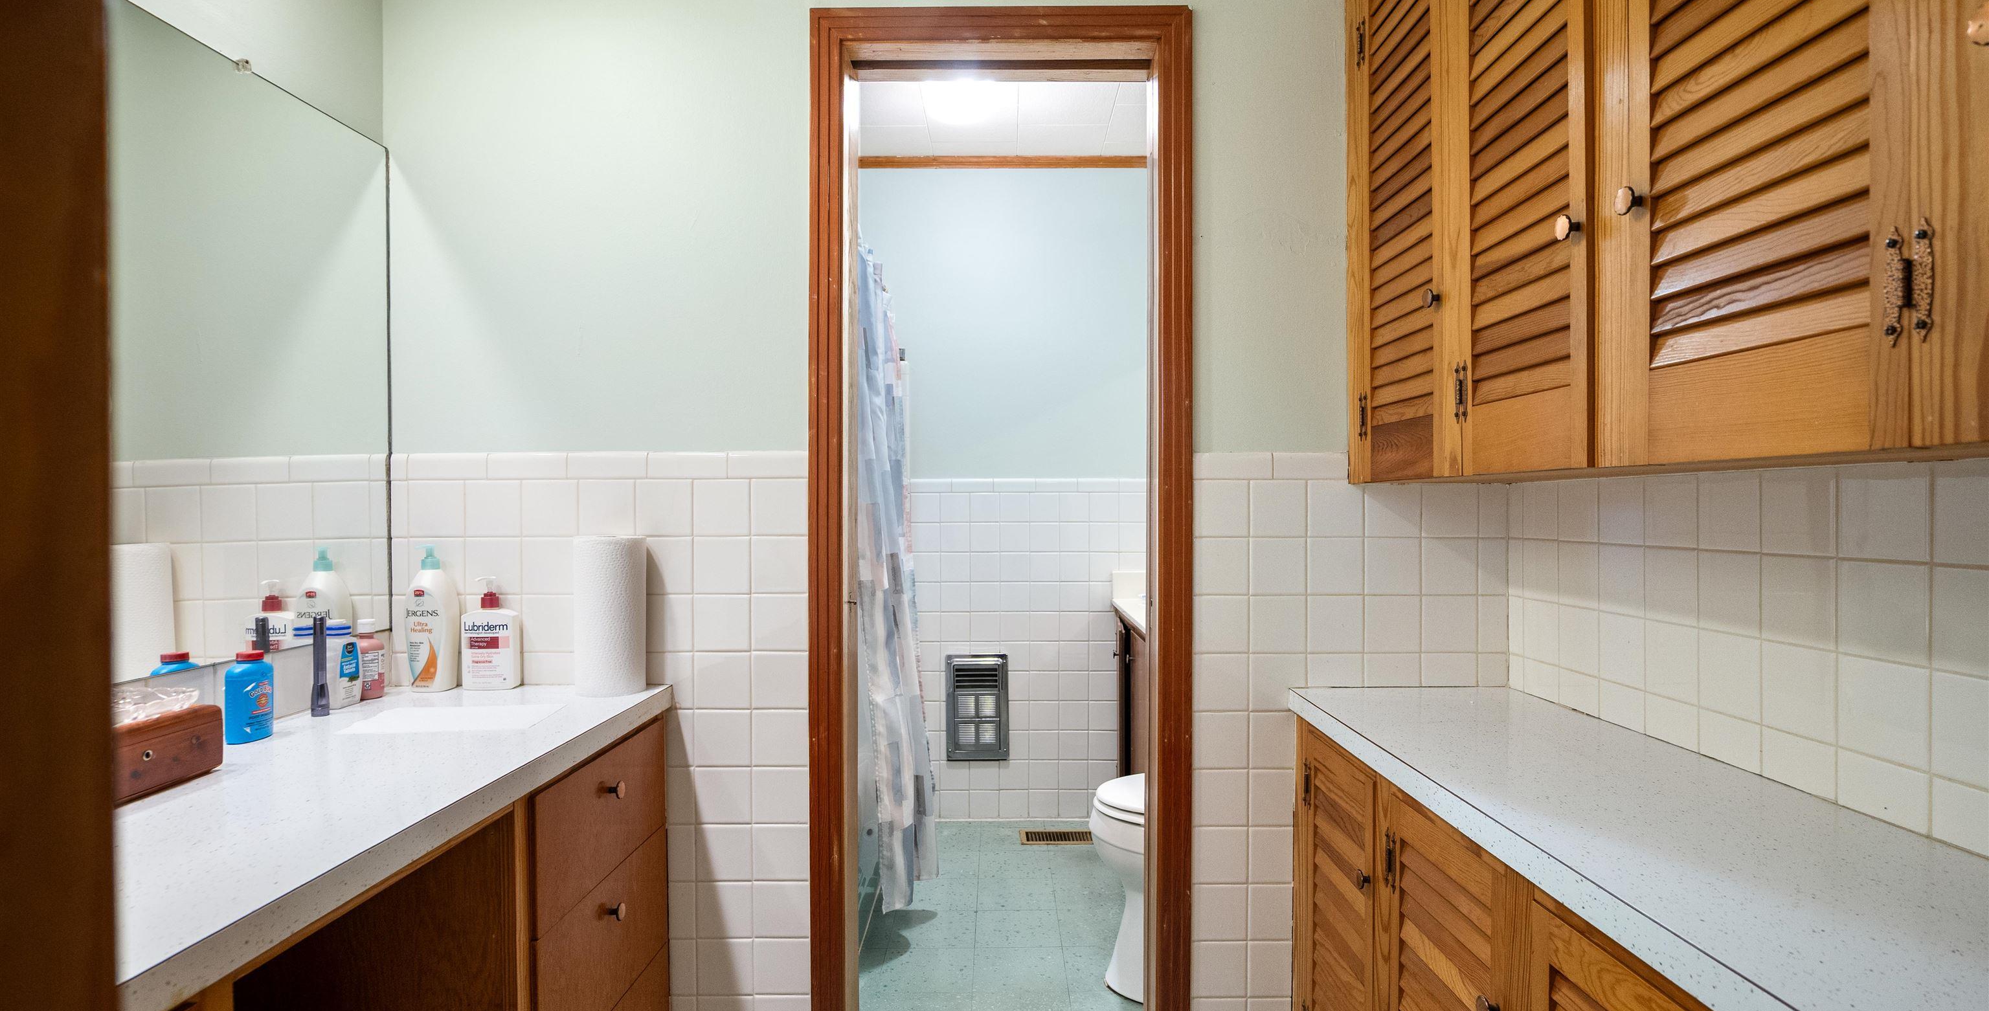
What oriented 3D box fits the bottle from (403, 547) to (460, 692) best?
[{"bbox_3d":[-1.048,0.209,1.652,0.095,0.270,0.063,0,0,0],"label":"bottle"}]

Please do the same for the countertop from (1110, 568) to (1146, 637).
[{"bbox_3d":[0.709,0.322,2.890,0.530,0.140,0.800,0,0,0],"label":"countertop"}]

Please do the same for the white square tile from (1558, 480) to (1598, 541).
[{"bbox_3d":[0.997,0.007,1.502,0.009,0.109,0.102,0,0,0],"label":"white square tile"}]

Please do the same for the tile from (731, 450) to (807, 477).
[{"bbox_3d":[-0.436,-0.076,1.704,0.152,0.052,0.009,0,0,0],"label":"tile"}]

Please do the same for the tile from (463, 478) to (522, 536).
[{"bbox_3d":[-0.953,0.006,1.685,0.106,0.106,0.010,0,0,0],"label":"tile"}]

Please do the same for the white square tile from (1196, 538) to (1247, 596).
[{"bbox_3d":[0.432,0.116,1.685,0.102,0.107,0.010,0,0,0],"label":"white square tile"}]

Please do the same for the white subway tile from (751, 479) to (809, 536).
[{"bbox_3d":[-0.411,0.005,1.702,0.107,0.107,0.010,0,0,0],"label":"white subway tile"}]

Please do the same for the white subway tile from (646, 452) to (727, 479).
[{"bbox_3d":[-0.589,-0.077,1.702,0.151,0.050,0.010,0,0,0],"label":"white subway tile"}]

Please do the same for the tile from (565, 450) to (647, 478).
[{"bbox_3d":[-0.743,-0.077,1.702,0.151,0.050,0.010,0,0,0],"label":"tile"}]

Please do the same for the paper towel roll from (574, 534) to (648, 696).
[{"bbox_3d":[-0.708,0.202,1.630,0.125,0.287,0.125,0,0,0],"label":"paper towel roll"}]

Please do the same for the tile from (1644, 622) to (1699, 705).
[{"bbox_3d":[0.993,0.229,1.291,0.010,0.107,0.103,0,0,0],"label":"tile"}]

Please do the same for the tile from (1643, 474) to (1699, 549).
[{"bbox_3d":[0.984,0.007,1.280,0.009,0.108,0.104,0,0,0],"label":"tile"}]

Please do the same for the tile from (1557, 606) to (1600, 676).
[{"bbox_3d":[0.984,0.228,1.482,0.009,0.108,0.104,0,0,0],"label":"tile"}]

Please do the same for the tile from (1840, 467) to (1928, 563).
[{"bbox_3d":[0.993,0.006,0.983,0.010,0.108,0.105,0,0,0],"label":"tile"}]

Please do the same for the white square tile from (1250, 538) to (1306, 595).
[{"bbox_3d":[0.544,0.119,1.702,0.109,0.109,0.009,0,0,0],"label":"white square tile"}]

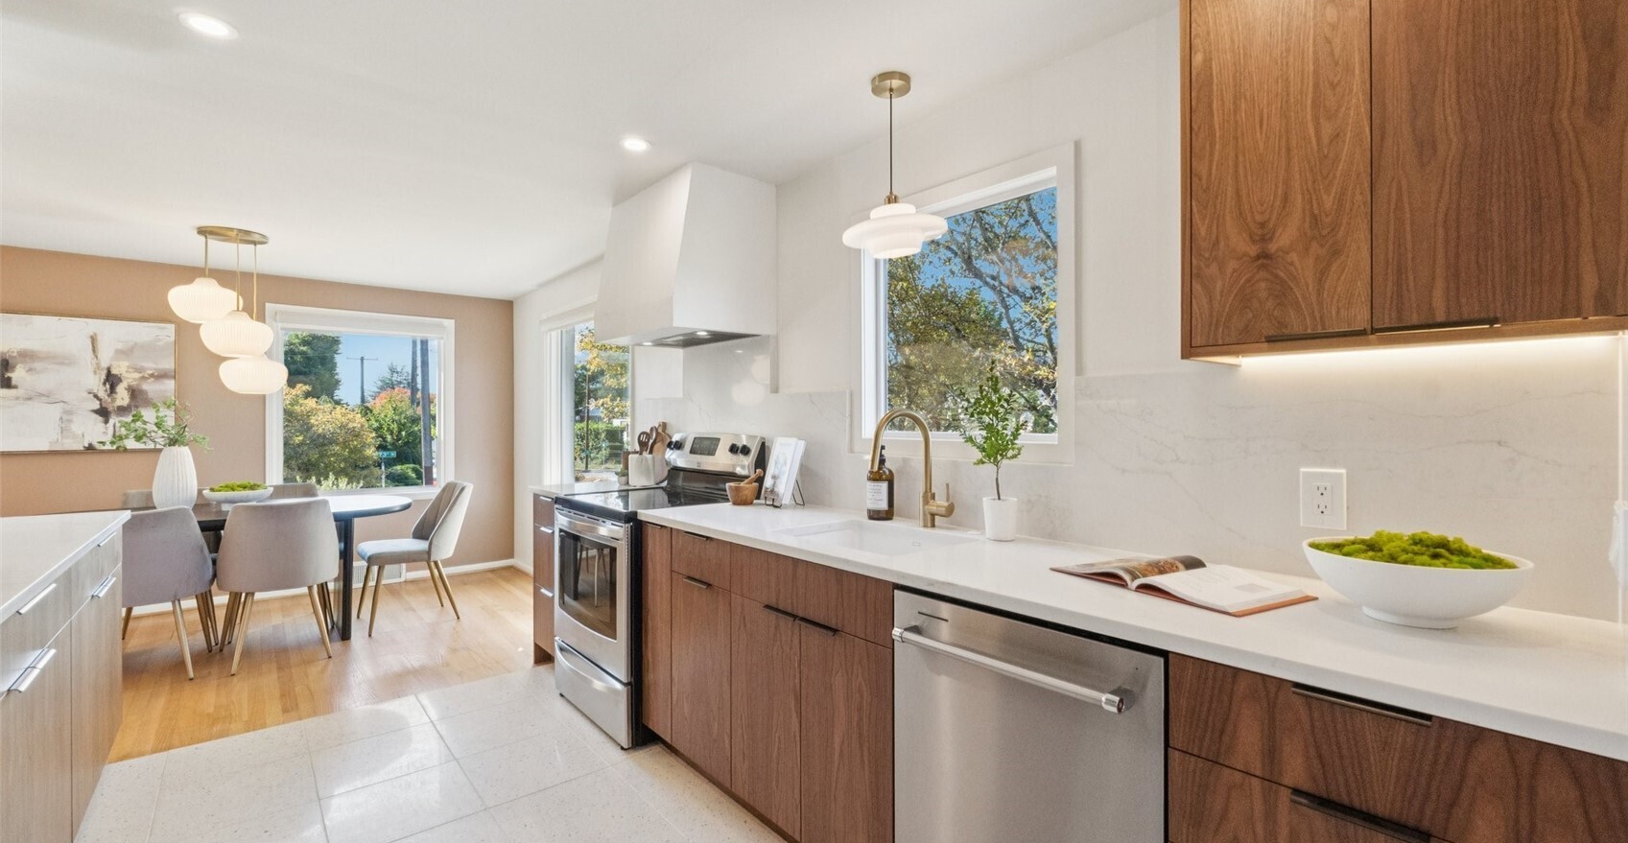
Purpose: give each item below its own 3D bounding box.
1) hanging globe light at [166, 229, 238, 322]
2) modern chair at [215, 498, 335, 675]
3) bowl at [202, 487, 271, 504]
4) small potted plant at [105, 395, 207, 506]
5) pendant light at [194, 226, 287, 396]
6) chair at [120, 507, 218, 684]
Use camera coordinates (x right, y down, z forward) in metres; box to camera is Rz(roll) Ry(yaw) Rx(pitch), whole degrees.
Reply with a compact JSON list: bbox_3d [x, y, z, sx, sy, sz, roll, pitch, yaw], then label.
[{"bbox_3d":[-3.336,-0.787,3.720,0.307,0.505,0.307,0,0,-40],"label":"hanging globe light"},{"bbox_3d":[-2.856,0.832,3.634,0.510,0.848,0.610,0,0,-40],"label":"modern chair"},{"bbox_3d":[-3.217,0.443,3.788,0.295,0.115,0.295,0,0,-40],"label":"bowl"},{"bbox_3d":[-3.502,0.190,3.620,0.410,0.642,0.350,0,0,-40],"label":"small potted plant"},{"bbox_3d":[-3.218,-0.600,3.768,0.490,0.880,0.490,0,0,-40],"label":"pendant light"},{"bbox_3d":[-3.332,0.829,3.370,0.505,0.863,0.630,0,0,-40],"label":"chair"}]

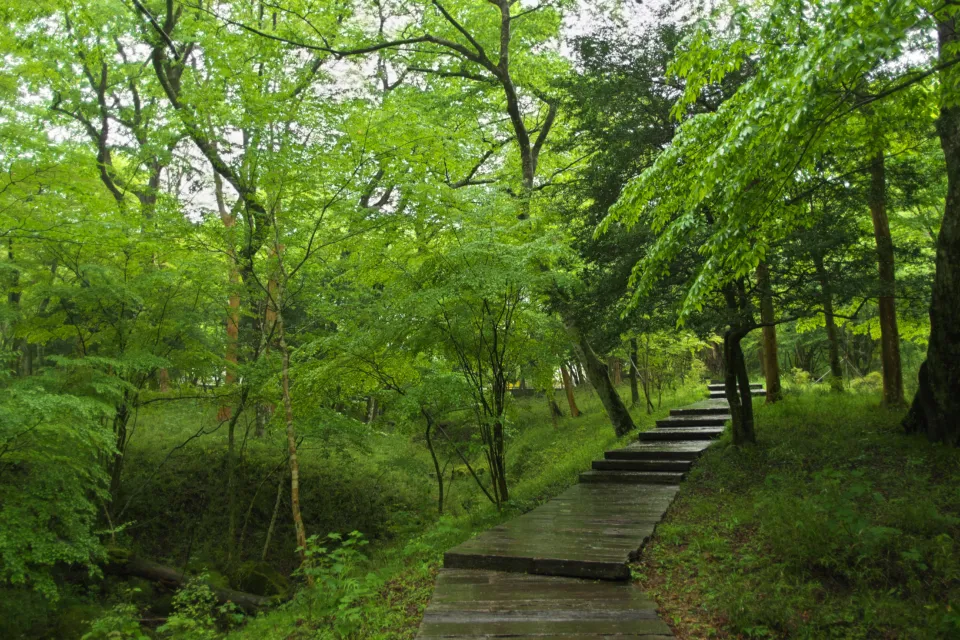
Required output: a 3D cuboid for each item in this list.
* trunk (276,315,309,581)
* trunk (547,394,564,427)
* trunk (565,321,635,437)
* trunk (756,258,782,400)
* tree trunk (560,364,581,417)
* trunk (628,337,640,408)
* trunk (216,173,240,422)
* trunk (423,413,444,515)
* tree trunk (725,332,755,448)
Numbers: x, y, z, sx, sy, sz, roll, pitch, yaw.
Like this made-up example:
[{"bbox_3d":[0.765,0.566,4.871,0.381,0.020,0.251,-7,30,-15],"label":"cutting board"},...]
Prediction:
[{"bbox_3d":[-2.097,1.367,6.550,0.160,2.874,0.150,-5,-4,-17],"label":"trunk"},{"bbox_3d":[2.038,2.454,15.943,0.360,0.820,0.300,-13,-8,6],"label":"trunk"},{"bbox_3d":[2.391,1.152,11.960,0.460,2.402,0.460,-25,-11,10],"label":"trunk"},{"bbox_3d":[7.830,0.323,15.922,0.400,3.790,0.400,-4,-7,26],"label":"trunk"},{"bbox_3d":[2.545,1.993,16.684,0.310,1.441,0.300,-11,-8,8],"label":"tree trunk"},{"bbox_3d":[4.661,1.562,17.670,0.260,2.003,0.250,0,-6,15],"label":"trunk"},{"bbox_3d":[-8.813,-0.856,20.558,0.560,8.705,0.520,1,-6,-23],"label":"trunk"},{"bbox_3d":[-0.668,2.063,8.512,0.170,1.441,0.140,-6,-6,-5],"label":"trunk"},{"bbox_3d":[4.434,1.124,10.025,0.430,1.916,0.400,-5,-8,24],"label":"tree trunk"}]

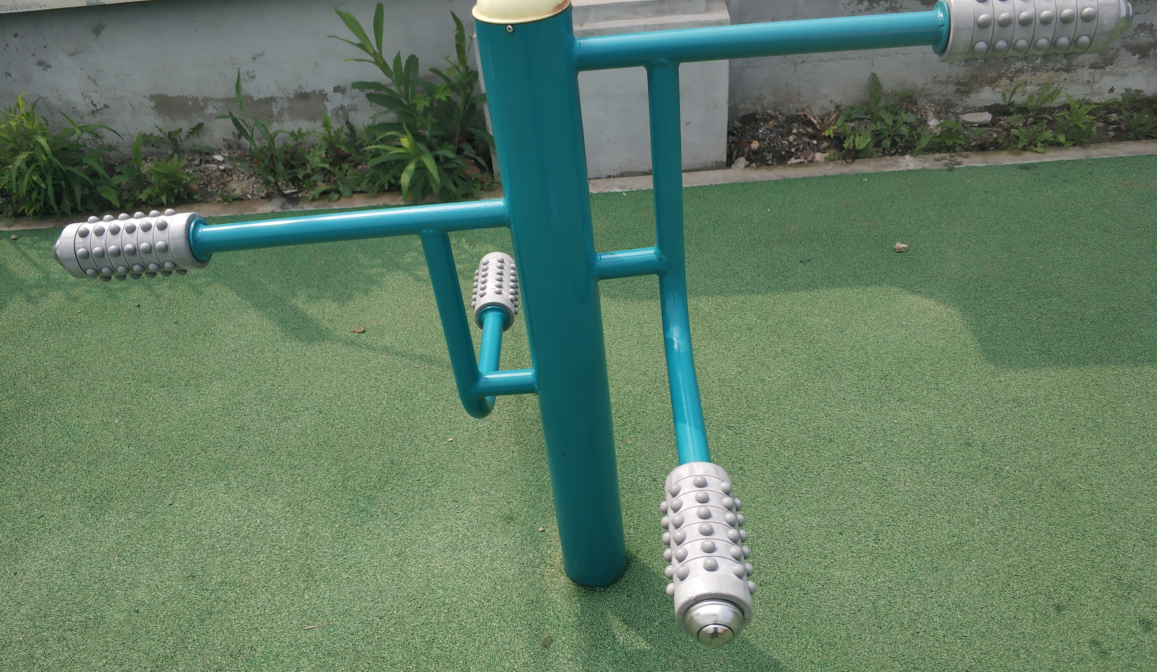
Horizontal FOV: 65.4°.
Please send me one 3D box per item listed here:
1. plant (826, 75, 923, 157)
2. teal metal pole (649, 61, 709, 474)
[{"bbox_3d":[0.948,-0.732,2.884,0.313,0.188,0.240,-3,38,5],"label":"plant"},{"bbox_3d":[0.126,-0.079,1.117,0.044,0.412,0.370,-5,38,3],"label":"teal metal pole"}]

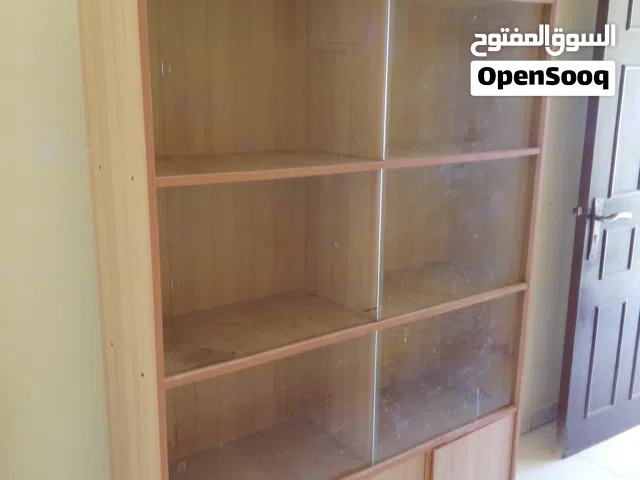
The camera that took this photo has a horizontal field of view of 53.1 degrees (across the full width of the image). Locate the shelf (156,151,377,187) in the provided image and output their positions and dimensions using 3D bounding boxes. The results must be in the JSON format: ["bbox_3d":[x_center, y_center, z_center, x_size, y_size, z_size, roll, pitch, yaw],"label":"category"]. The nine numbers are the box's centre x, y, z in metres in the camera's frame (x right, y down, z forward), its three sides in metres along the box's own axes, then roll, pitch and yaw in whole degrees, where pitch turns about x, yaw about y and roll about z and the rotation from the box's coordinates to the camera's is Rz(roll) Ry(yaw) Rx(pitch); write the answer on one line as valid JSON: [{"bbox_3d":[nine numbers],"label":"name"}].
[{"bbox_3d":[-0.167,-0.167,1.437,0.551,0.020,0.317,-9,16,-35],"label":"shelf"}]

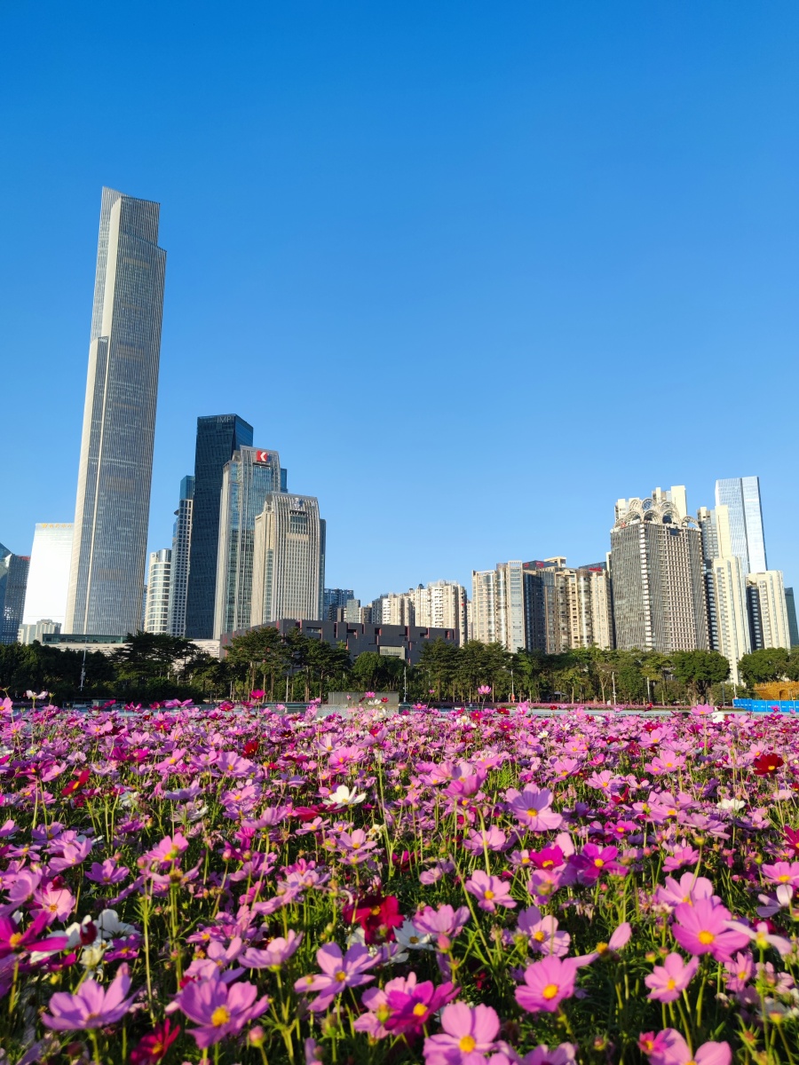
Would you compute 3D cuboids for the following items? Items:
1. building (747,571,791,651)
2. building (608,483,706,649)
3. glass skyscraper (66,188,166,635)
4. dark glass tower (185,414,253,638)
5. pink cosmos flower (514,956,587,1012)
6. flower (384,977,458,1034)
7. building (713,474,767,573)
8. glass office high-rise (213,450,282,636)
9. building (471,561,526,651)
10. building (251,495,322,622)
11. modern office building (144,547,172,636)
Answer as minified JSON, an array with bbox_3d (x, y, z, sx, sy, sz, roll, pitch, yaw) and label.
[{"bbox_3d":[257.132,69.878,512.188,23.000,85.000,21.000,-9,-15,34],"label":"building"},{"bbox_3d":[176.501,40.332,498.569,51.000,136.208,30.000,6,-14,-25],"label":"building"},{"bbox_3d":[-285.510,-103.471,754.187,61.000,528.000,61.000,7,-14,-29],"label":"glass skyscraper"},{"bbox_3d":[-208.078,23.823,851.879,47.000,319.000,46.000,-3,-13,14],"label":"dark glass tower"},{"bbox_3d":[0.153,0.465,0.760,0.070,0.026,0.070,4,27,11],"label":"pink cosmos flower"},{"bbox_3d":[0.023,0.494,0.770,0.077,0.027,0.068,0,18,1],"label":"flower"},{"bbox_3d":[429.045,62.596,910.512,48.000,267.000,42.000,-4,-13,19],"label":"building"},{"bbox_3d":[-143.706,37.325,708.564,46.000,233.000,46.000,7,-14,-29],"label":"glass office high-rise"},{"bbox_3d":[71.656,70.623,540.359,38.000,94.822,26.000,-2,-12,8],"label":"building"},{"bbox_3d":[-98.297,55.557,653.660,48.000,174.000,46.000,7,-14,-29],"label":"building"},{"bbox_3d":[-274.678,101.392,833.473,27.000,161.000,27.000,7,-14,-29],"label":"modern office building"}]

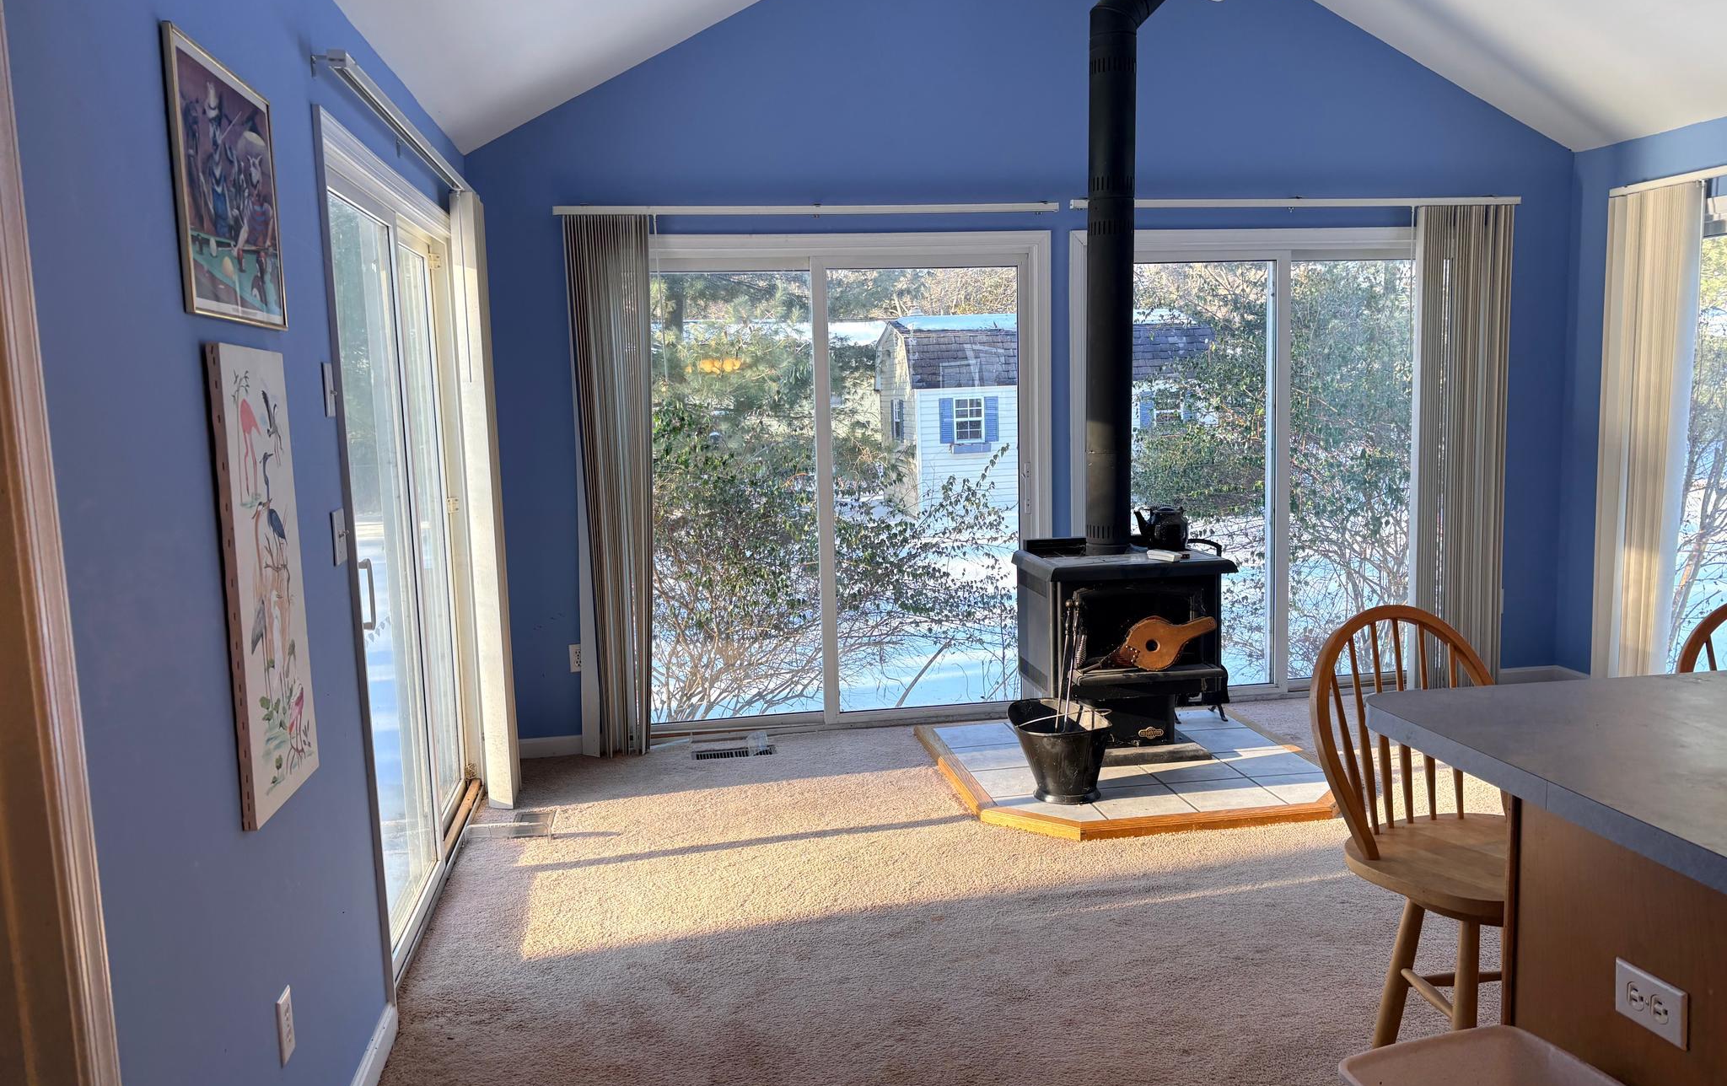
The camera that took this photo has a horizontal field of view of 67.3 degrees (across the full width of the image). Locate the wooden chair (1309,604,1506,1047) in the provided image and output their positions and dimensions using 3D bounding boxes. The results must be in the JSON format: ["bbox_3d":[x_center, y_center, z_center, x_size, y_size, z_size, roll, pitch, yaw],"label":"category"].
[{"bbox_3d":[1.109,0.652,2.369,0.460,1.030,0.540,-3,7,-13],"label":"wooden chair"}]

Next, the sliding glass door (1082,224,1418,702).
[{"bbox_3d":[1.846,-0.343,5.749,1.920,2.050,0.120,-3,7,-9],"label":"sliding glass door"}]

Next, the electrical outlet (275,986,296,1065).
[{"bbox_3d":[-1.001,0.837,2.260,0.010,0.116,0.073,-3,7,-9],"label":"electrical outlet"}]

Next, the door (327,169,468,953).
[{"bbox_3d":[-1.316,0.009,3.879,0.120,2.020,1.870,-3,7,-9],"label":"door"}]

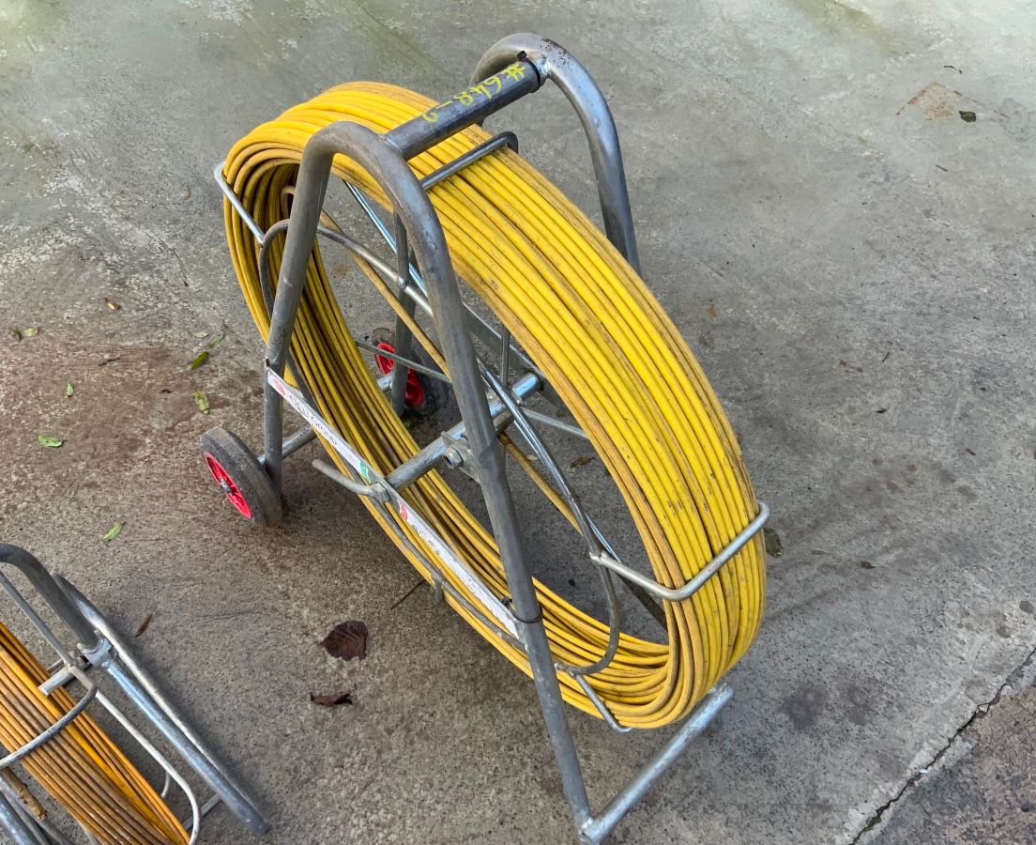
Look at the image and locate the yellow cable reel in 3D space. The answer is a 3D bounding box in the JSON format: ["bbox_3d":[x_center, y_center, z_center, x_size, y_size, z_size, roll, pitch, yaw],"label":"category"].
[{"bbox_3d":[-0.076,0.011,1.322,0.143,0.950,0.950,-37,65,-23],"label":"yellow cable reel"}]

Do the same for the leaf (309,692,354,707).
[{"bbox_3d":[-0.317,0.470,1.606,0.073,0.014,0.026,2,56,-1],"label":"leaf"}]

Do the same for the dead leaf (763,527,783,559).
[{"bbox_3d":[0.482,0.228,1.800,0.046,0.008,0.072,-17,59,-13],"label":"dead leaf"}]

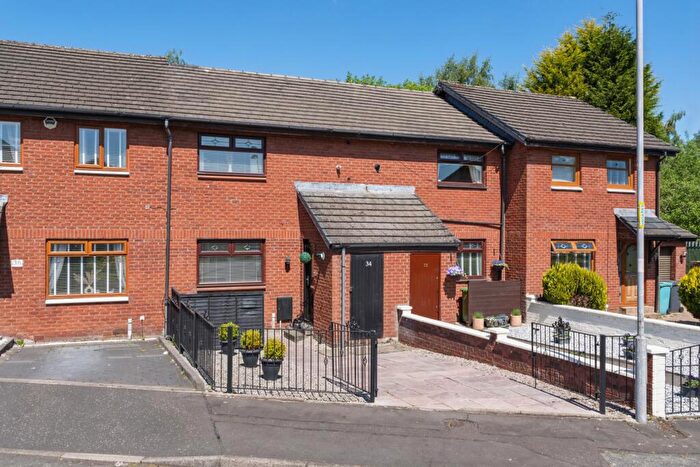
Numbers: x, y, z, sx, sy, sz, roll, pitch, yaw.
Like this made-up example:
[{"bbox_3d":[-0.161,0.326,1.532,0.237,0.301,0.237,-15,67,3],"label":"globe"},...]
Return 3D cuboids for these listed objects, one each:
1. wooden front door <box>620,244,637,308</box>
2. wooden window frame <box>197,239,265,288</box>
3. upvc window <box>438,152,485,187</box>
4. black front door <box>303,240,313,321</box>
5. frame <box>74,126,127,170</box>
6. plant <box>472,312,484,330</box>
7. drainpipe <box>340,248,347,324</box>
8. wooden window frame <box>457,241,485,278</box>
[{"bbox_3d":[9.086,1.312,18.717,0.983,2.047,0.090,0,0,-22],"label":"wooden front door"},{"bbox_3d":[-2.940,0.768,14.589,1.694,1.237,0.120,0,-1,-23],"label":"wooden window frame"},{"bbox_3d":[3.344,-1.905,17.307,1.706,1.114,0.120,0,-1,-23],"label":"upvc window"},{"bbox_3d":[-1.007,1.167,14.514,0.080,2.000,0.860,0,-1,-23],"label":"black front door"},{"bbox_3d":[-5.697,-1.981,13.438,1.113,1.015,0.120,0,-1,-23],"label":"frame"},{"bbox_3d":[2.952,2.014,13.363,0.260,0.390,0.260,0,-1,0],"label":"plant"},{"bbox_3d":[-0.139,1.379,12.888,0.075,2.130,0.100,0,-1,-23],"label":"drainpipe"},{"bbox_3d":[3.320,0.780,17.436,1.706,1.160,0.100,0,-1,-23],"label":"wooden window frame"}]

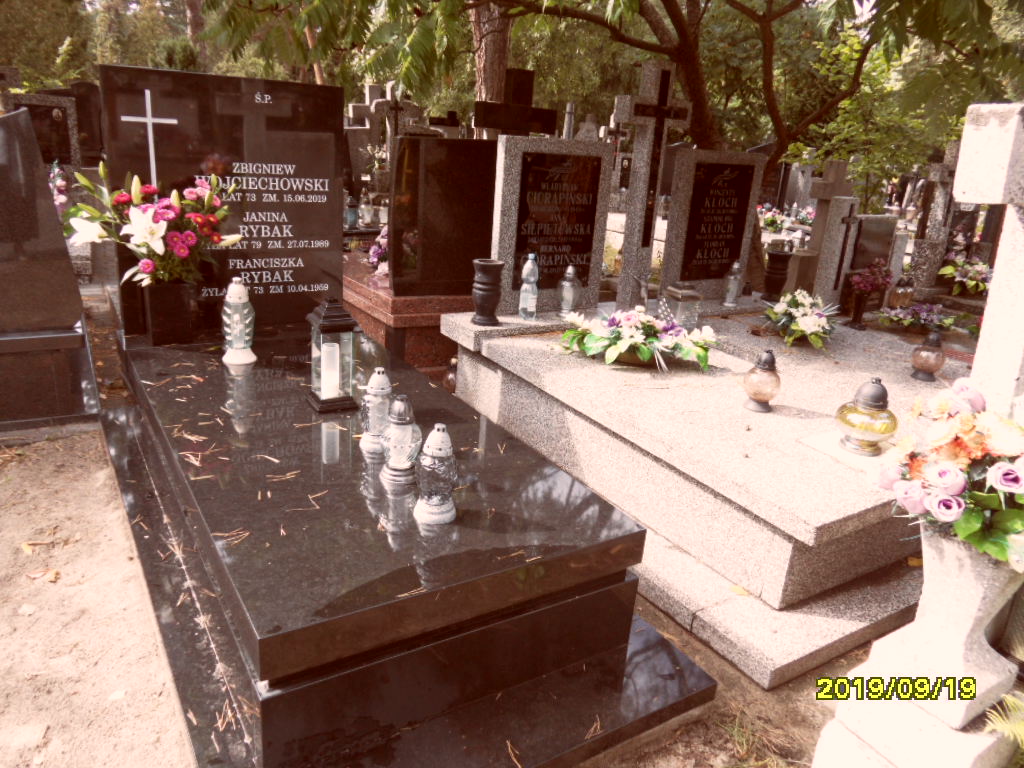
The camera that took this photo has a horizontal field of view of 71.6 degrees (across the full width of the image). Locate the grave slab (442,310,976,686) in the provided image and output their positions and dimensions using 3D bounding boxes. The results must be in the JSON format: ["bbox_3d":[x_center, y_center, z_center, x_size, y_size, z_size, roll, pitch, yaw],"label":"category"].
[{"bbox_3d":[1.233,0.072,3.493,2.794,0.393,2.459,-7,22,-31],"label":"grave slab"}]

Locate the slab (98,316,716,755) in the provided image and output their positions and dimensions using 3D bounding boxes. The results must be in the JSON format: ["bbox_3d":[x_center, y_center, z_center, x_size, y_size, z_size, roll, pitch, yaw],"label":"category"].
[{"bbox_3d":[-0.560,0.280,2.175,1.060,0.392,2.215,-7,20,-33],"label":"slab"}]

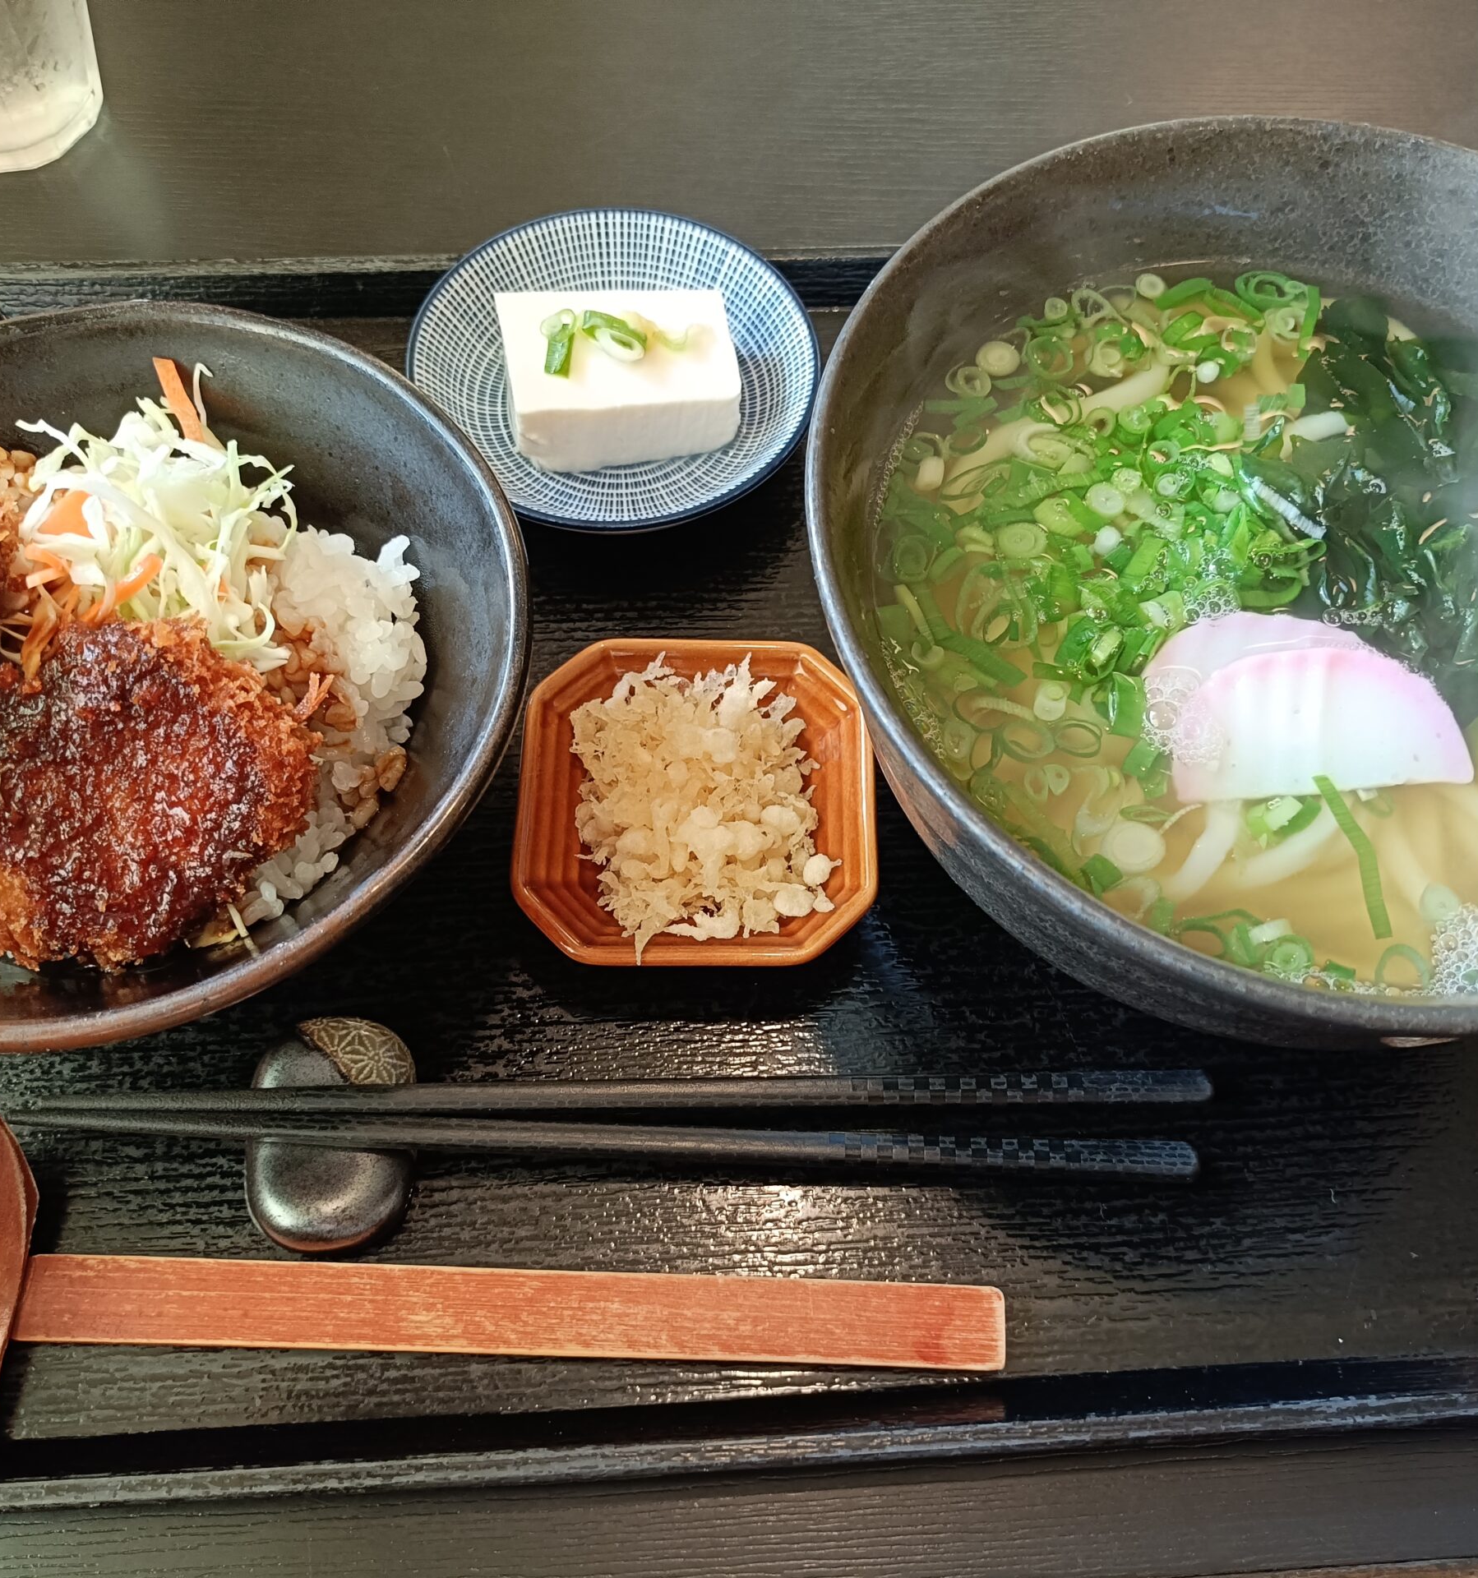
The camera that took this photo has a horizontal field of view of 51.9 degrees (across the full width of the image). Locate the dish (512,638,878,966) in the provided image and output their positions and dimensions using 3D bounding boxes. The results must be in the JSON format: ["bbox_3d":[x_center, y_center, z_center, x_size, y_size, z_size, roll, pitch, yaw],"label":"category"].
[{"bbox_3d":[-0.009,0.007,0.322,0.072,0.024,0.073,1,65,-2],"label":"dish"}]

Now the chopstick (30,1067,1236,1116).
[{"bbox_3d":[-0.019,0.060,0.298,0.231,0.007,0.007,1,65,-6],"label":"chopstick"}]

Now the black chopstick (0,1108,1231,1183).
[{"bbox_3d":[-0.022,0.068,0.294,0.231,0.007,0.007,3,65,-5],"label":"black chopstick"}]

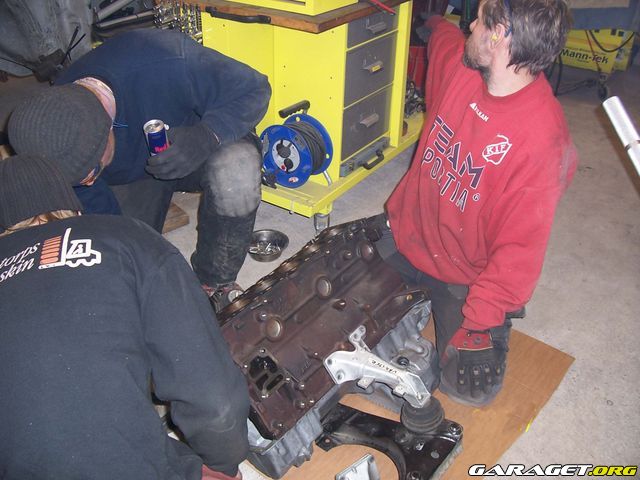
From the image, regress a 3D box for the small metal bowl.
[{"bbox_3d":[-0.190,0.027,2.280,0.150,0.055,0.150,1,32,-1],"label":"small metal bowl"}]

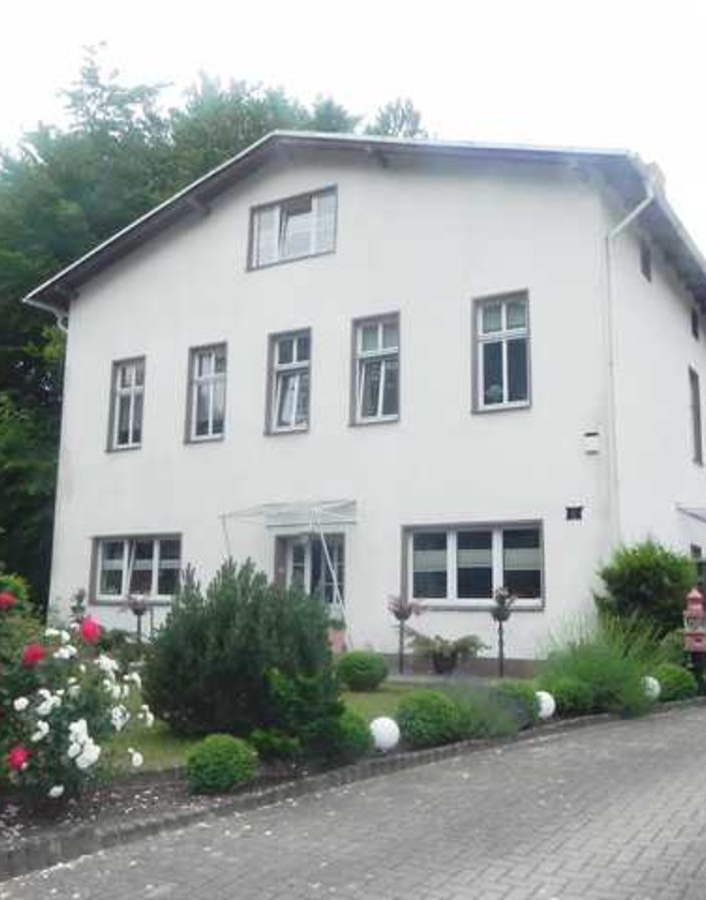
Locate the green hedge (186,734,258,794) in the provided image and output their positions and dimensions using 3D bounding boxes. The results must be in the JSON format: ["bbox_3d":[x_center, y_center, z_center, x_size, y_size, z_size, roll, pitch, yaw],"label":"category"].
[{"bbox_3d":[-0.985,2.352,6.750,0.540,0.460,0.540,1,-10,0],"label":"green hedge"}]

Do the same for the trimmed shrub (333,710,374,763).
[{"bbox_3d":[-0.076,2.072,6.559,0.460,0.370,0.460,1,-10,0],"label":"trimmed shrub"}]

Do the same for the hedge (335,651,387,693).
[{"bbox_3d":[0.123,2.853,11.643,0.660,0.520,0.660,1,-10,0],"label":"hedge"}]

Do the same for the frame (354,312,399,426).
[{"bbox_3d":[0.418,-1.344,15.260,0.920,1.868,0.130,-5,-12,29],"label":"frame"}]

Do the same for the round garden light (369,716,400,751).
[{"bbox_3d":[0.255,2.276,7.236,0.261,0.261,0.261,1,-10,0],"label":"round garden light"}]

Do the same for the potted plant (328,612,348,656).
[{"bbox_3d":[-0.261,3.162,15.200,0.360,0.760,0.360,1,-10,0],"label":"potted plant"}]

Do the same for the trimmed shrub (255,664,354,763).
[{"bbox_3d":[-0.428,2.333,7.950,0.820,0.860,0.800,1,-10,0],"label":"trimmed shrub"}]

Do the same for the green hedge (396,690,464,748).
[{"bbox_3d":[0.763,2.577,8.650,0.680,0.550,0.650,1,-10,0],"label":"green hedge"}]

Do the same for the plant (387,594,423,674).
[{"bbox_3d":[0.836,2.940,14.350,0.540,1.256,0.540,1,-10,0],"label":"plant"}]

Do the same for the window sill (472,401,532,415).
[{"bbox_3d":[2.474,-0.685,15.004,1.070,0.070,0.200,-5,-12,31],"label":"window sill"}]

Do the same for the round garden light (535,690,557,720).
[{"bbox_3d":[1.843,2.499,8.812,0.270,0.270,0.270,1,-10,0],"label":"round garden light"}]

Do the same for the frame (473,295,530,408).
[{"bbox_3d":[2.356,-1.521,14.169,0.911,1.868,0.130,-5,-12,29],"label":"frame"}]

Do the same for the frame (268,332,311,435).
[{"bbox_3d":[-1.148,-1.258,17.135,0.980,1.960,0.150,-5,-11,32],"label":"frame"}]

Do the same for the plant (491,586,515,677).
[{"bbox_3d":[2.183,2.641,13.115,0.335,1.290,0.335,-5,-12,29],"label":"plant"}]

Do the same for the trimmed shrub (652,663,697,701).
[{"bbox_3d":[3.620,2.592,10.155,0.489,0.385,0.489,-5,-12,29],"label":"trimmed shrub"}]

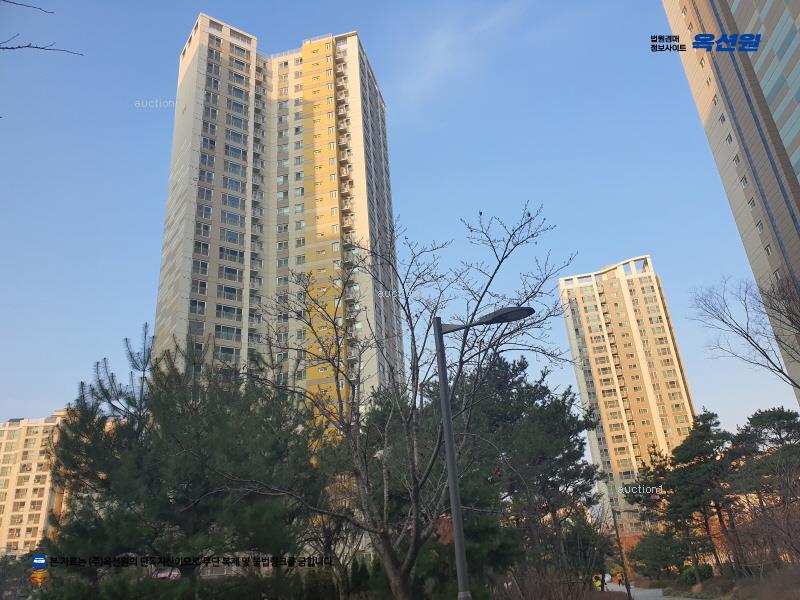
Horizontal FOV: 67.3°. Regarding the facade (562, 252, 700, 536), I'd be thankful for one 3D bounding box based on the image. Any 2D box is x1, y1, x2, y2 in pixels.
[{"bbox_3d":[61.385,26.538,154.290,24.373,70.700,17.170,-15,-25,24],"label":"facade"}]

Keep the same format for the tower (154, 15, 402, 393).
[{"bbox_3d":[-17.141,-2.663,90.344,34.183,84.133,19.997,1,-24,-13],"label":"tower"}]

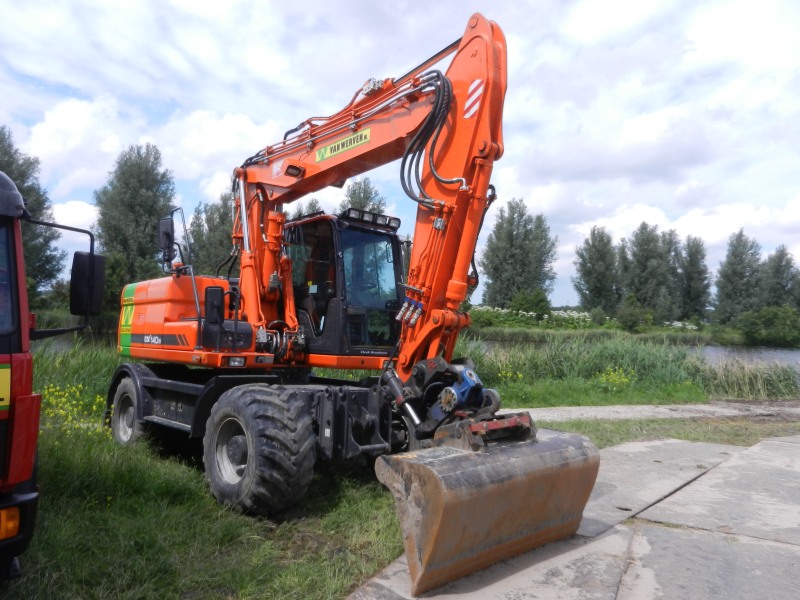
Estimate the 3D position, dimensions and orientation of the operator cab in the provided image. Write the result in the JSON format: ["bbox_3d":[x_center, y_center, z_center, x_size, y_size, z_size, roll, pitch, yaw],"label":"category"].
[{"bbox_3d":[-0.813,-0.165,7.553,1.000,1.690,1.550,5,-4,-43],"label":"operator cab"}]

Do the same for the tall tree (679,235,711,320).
[{"bbox_3d":[33.472,-1.595,65.559,3.517,11.446,3.342,1,-2,27],"label":"tall tree"}]

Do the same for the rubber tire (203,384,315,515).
[{"bbox_3d":[-1.279,1.340,5.220,0.570,1.070,1.070,5,-4,-43],"label":"rubber tire"}]

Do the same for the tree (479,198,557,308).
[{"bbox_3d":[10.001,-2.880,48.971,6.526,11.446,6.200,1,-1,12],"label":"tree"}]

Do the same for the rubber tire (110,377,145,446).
[{"bbox_3d":[-3.151,1.457,7.225,0.570,1.070,1.070,5,-4,-43],"label":"rubber tire"}]

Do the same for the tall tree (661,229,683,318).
[{"bbox_3d":[28.648,-1.877,61.421,2.764,11.446,2.626,1,-2,25],"label":"tall tree"}]

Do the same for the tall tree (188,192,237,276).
[{"bbox_3d":[-15.327,-3.483,48.000,4.486,10.729,4.262,2,-2,-18],"label":"tall tree"}]

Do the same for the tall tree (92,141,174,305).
[{"bbox_3d":[-16.770,-4.181,36.566,4.999,11.446,4.750,2,-2,-25],"label":"tall tree"}]

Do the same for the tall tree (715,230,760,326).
[{"bbox_3d":[35.005,-1.682,59.841,4.660,11.446,4.427,1,-2,30],"label":"tall tree"}]

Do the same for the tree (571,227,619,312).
[{"bbox_3d":[20.774,-2.173,61.242,4.770,11.446,4.531,1,-2,19],"label":"tree"}]

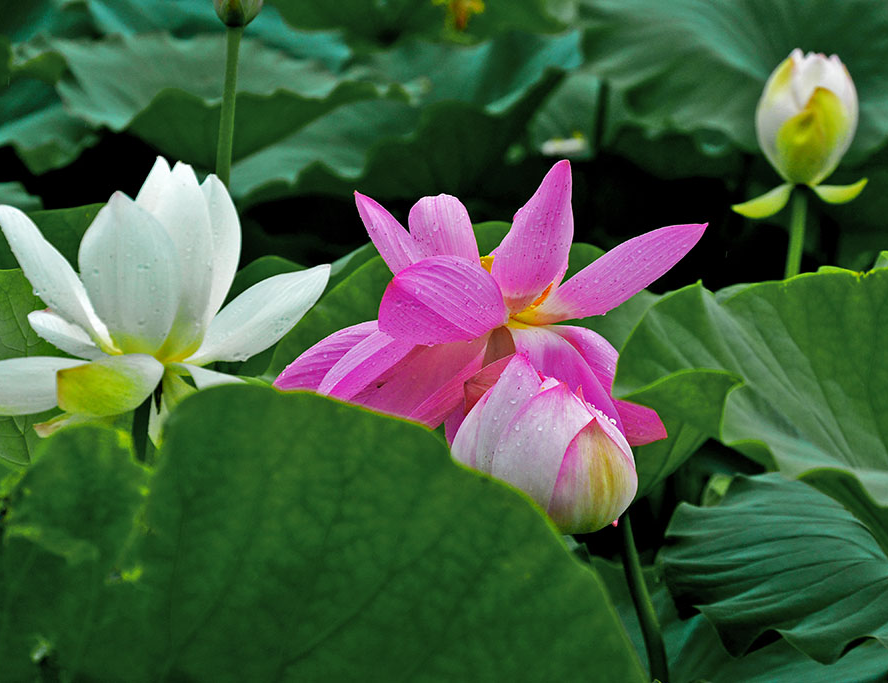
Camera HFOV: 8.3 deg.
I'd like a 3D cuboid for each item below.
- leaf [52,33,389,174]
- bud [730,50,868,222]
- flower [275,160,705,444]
[{"bbox_3d":[-0.202,-0.217,5.600,0.320,0.100,0.300,0,10,0],"label":"leaf"},{"bbox_3d":[0.260,-0.152,4.500,0.098,0.120,0.085,0,10,0],"label":"bud"},{"bbox_3d":[0.026,-0.021,3.450,0.240,0.150,0.210,0,10,0],"label":"flower"}]

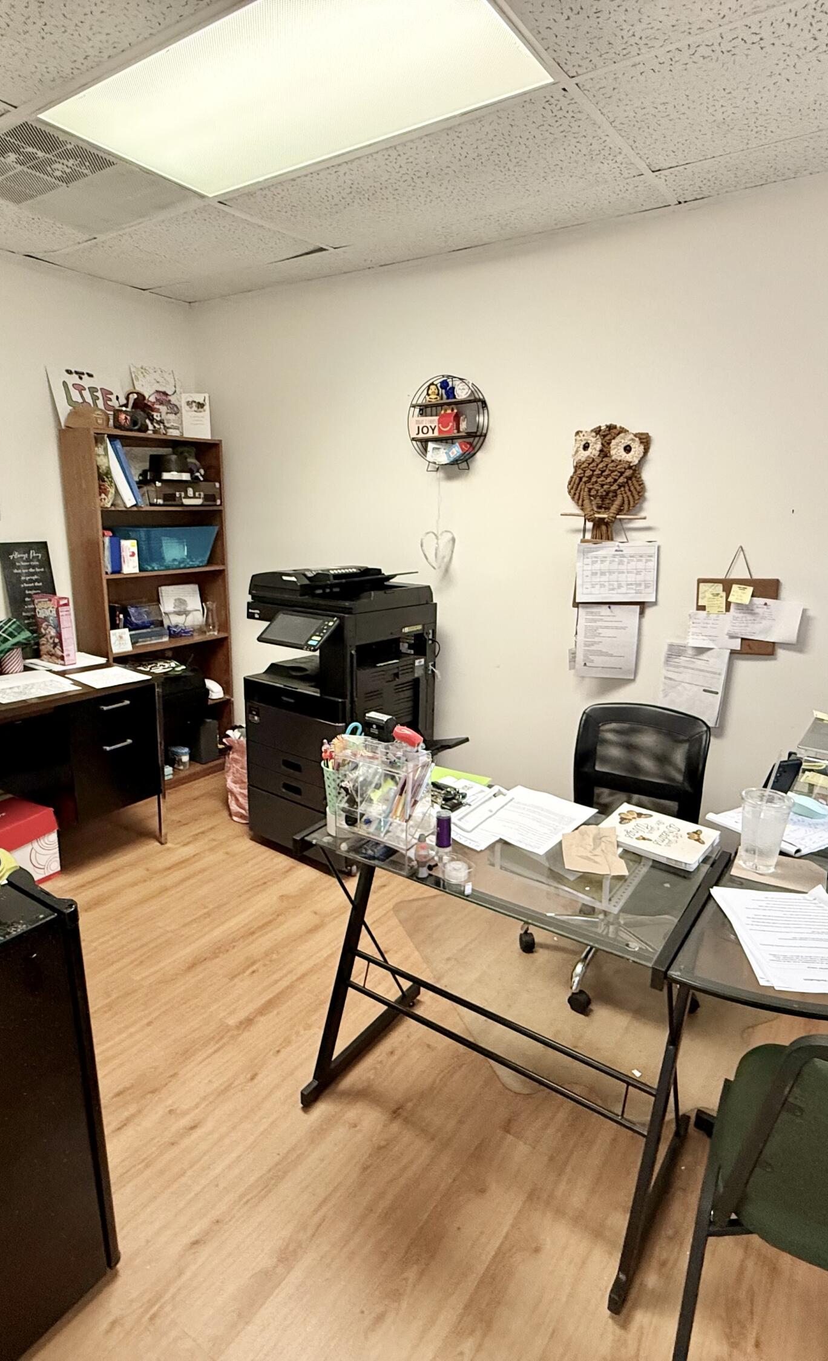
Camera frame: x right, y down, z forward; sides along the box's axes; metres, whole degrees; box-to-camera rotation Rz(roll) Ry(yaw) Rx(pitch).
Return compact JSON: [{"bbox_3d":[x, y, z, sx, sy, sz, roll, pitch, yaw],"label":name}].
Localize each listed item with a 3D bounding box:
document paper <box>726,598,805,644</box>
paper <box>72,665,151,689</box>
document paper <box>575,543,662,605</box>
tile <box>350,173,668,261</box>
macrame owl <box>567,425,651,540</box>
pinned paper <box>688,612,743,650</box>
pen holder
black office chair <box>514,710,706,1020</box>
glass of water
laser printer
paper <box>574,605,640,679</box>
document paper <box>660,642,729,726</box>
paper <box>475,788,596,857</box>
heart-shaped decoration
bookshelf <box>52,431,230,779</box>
[{"bbox_3d":[1.156,-0.195,2.427,0.215,0.130,0.012,10,16,33],"label":"document paper"},{"bbox_3d":[-1.214,-0.014,2.922,0.279,0.008,0.220,13,18,40],"label":"paper"},{"bbox_3d":[0.736,-0.389,2.674,0.288,0.213,0.010,10,16,33],"label":"document paper"},{"bbox_3d":[0.246,-1.608,2.608,1.200,0.020,0.250,10,16,33],"label":"tile"},{"bbox_3d":[0.690,-0.707,2.638,0.300,0.410,0.070,10,17,33],"label":"macrame owl"},{"bbox_3d":[1.037,-0.166,2.525,0.176,0.127,0.012,10,17,33],"label":"pinned paper"},{"bbox_3d":[-0.072,0.231,1.481,0.225,0.215,0.130,10,16,33],"label":"pen holder"},{"bbox_3d":[0.625,0.499,2.216,0.570,0.830,0.600,10,16,33],"label":"black office chair"},{"bbox_3d":[0.693,0.299,1.454,0.100,0.140,0.100,10,17,33],"label":"glass of water"},{"bbox_3d":[-0.311,0.105,3.091,0.585,1.160,0.610,10,16,33],"label":"laser printer"},{"bbox_3d":[0.726,-0.141,2.753,0.222,0.280,0.015,10,17,33],"label":"paper"},{"bbox_3d":[0.988,0.021,2.604,0.216,0.279,0.012,15,19,32],"label":"document paper"},{"bbox_3d":[0.261,0.308,1.653,0.216,0.010,0.285,10,16,35],"label":"paper"},{"bbox_3d":[0.101,-0.540,3.074,0.172,0.170,0.015,10,16,33],"label":"heart-shaped decoration"},{"bbox_3d":[-1.256,-0.308,3.640,0.260,1.712,0.700,10,17,33],"label":"bookshelf"}]

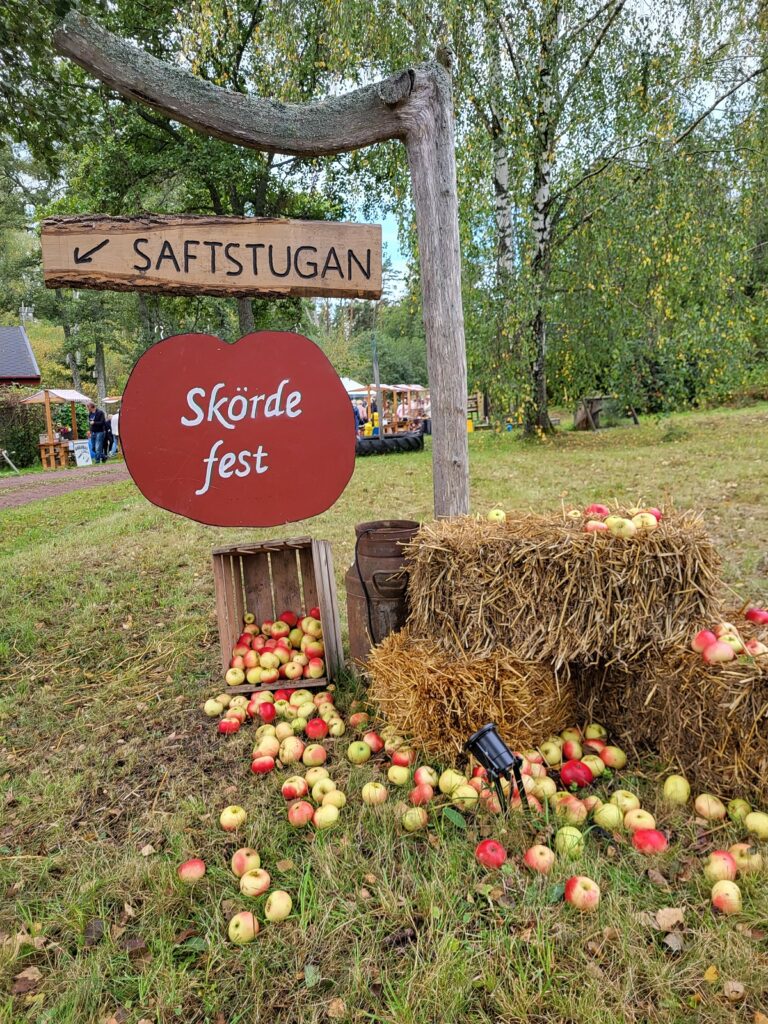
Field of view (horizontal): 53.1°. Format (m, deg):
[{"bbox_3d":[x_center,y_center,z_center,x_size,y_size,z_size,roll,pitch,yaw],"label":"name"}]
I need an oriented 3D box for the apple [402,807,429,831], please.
[{"bbox_3d":[0.095,0.916,2.321,0.075,0.070,0.075,-3,9,0],"label":"apple"}]

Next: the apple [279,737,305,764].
[{"bbox_3d":[-0.292,0.756,2.438,0.079,0.071,0.079,0,9,0],"label":"apple"}]

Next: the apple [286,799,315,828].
[{"bbox_3d":[-0.224,0.820,2.085,0.070,0.069,0.070,-2,8,0],"label":"apple"}]

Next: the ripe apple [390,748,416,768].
[{"bbox_3d":[0.066,0.814,2.551,0.075,0.065,0.075,-1,9,0],"label":"ripe apple"}]

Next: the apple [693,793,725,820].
[{"bbox_3d":[0.932,0.844,2.205,0.077,0.072,0.077,-3,9,0],"label":"apple"}]

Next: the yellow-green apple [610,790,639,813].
[{"bbox_3d":[0.670,0.806,2.138,0.070,0.064,0.070,0,9,0],"label":"yellow-green apple"}]

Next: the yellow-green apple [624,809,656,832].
[{"bbox_3d":[0.667,0.802,1.999,0.077,0.069,0.077,-2,8,0],"label":"yellow-green apple"}]

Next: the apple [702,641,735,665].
[{"bbox_3d":[0.906,0.382,2.080,0.082,0.070,0.082,-1,9,0],"label":"apple"}]

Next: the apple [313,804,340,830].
[{"bbox_3d":[-0.163,0.857,2.160,0.070,0.063,0.070,0,9,0],"label":"apple"}]

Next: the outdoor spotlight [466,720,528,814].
[{"bbox_3d":[0.335,0.758,2.273,0.165,0.240,0.120,6,12,42],"label":"outdoor spotlight"}]

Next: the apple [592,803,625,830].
[{"bbox_3d":[0.600,0.811,2.046,0.078,0.067,0.078,-1,9,0],"label":"apple"}]

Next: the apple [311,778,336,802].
[{"bbox_3d":[-0.192,0.897,2.482,0.075,0.070,0.075,-3,9,0],"label":"apple"}]

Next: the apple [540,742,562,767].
[{"bbox_3d":[0.520,0.753,2.389,0.070,0.069,0.070,-2,8,0],"label":"apple"}]

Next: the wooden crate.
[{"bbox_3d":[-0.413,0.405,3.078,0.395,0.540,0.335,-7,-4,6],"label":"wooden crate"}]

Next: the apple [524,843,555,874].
[{"bbox_3d":[0.375,0.834,1.845,0.072,0.068,0.072,-2,8,0],"label":"apple"}]

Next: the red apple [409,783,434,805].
[{"bbox_3d":[0.113,0.900,2.451,0.073,0.068,0.073,-3,9,0],"label":"red apple"}]

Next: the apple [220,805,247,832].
[{"bbox_3d":[-0.424,0.863,2.166,0.071,0.064,0.071,0,9,0],"label":"apple"}]

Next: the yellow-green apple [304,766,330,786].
[{"bbox_3d":[-0.209,0.825,2.399,0.070,0.063,0.070,0,9,0],"label":"yellow-green apple"}]

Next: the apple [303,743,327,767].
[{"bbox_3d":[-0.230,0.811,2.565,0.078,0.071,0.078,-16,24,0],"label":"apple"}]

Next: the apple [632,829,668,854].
[{"bbox_3d":[0.666,0.824,1.926,0.072,0.065,0.072,0,9,0],"label":"apple"}]

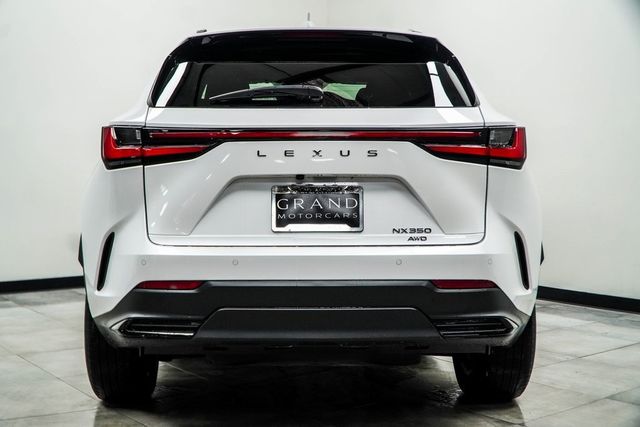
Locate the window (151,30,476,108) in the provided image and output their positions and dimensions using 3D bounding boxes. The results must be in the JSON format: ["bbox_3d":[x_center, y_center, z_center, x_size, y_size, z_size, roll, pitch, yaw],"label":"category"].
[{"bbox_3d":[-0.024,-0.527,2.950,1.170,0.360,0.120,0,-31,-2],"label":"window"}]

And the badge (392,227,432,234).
[{"bbox_3d":[0.312,0.059,2.700,0.132,0.023,0.006,0,2,-2],"label":"badge"}]

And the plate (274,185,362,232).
[{"bbox_3d":[-0.007,-0.015,2.710,0.310,0.160,0.018,0,2,-2],"label":"plate"}]

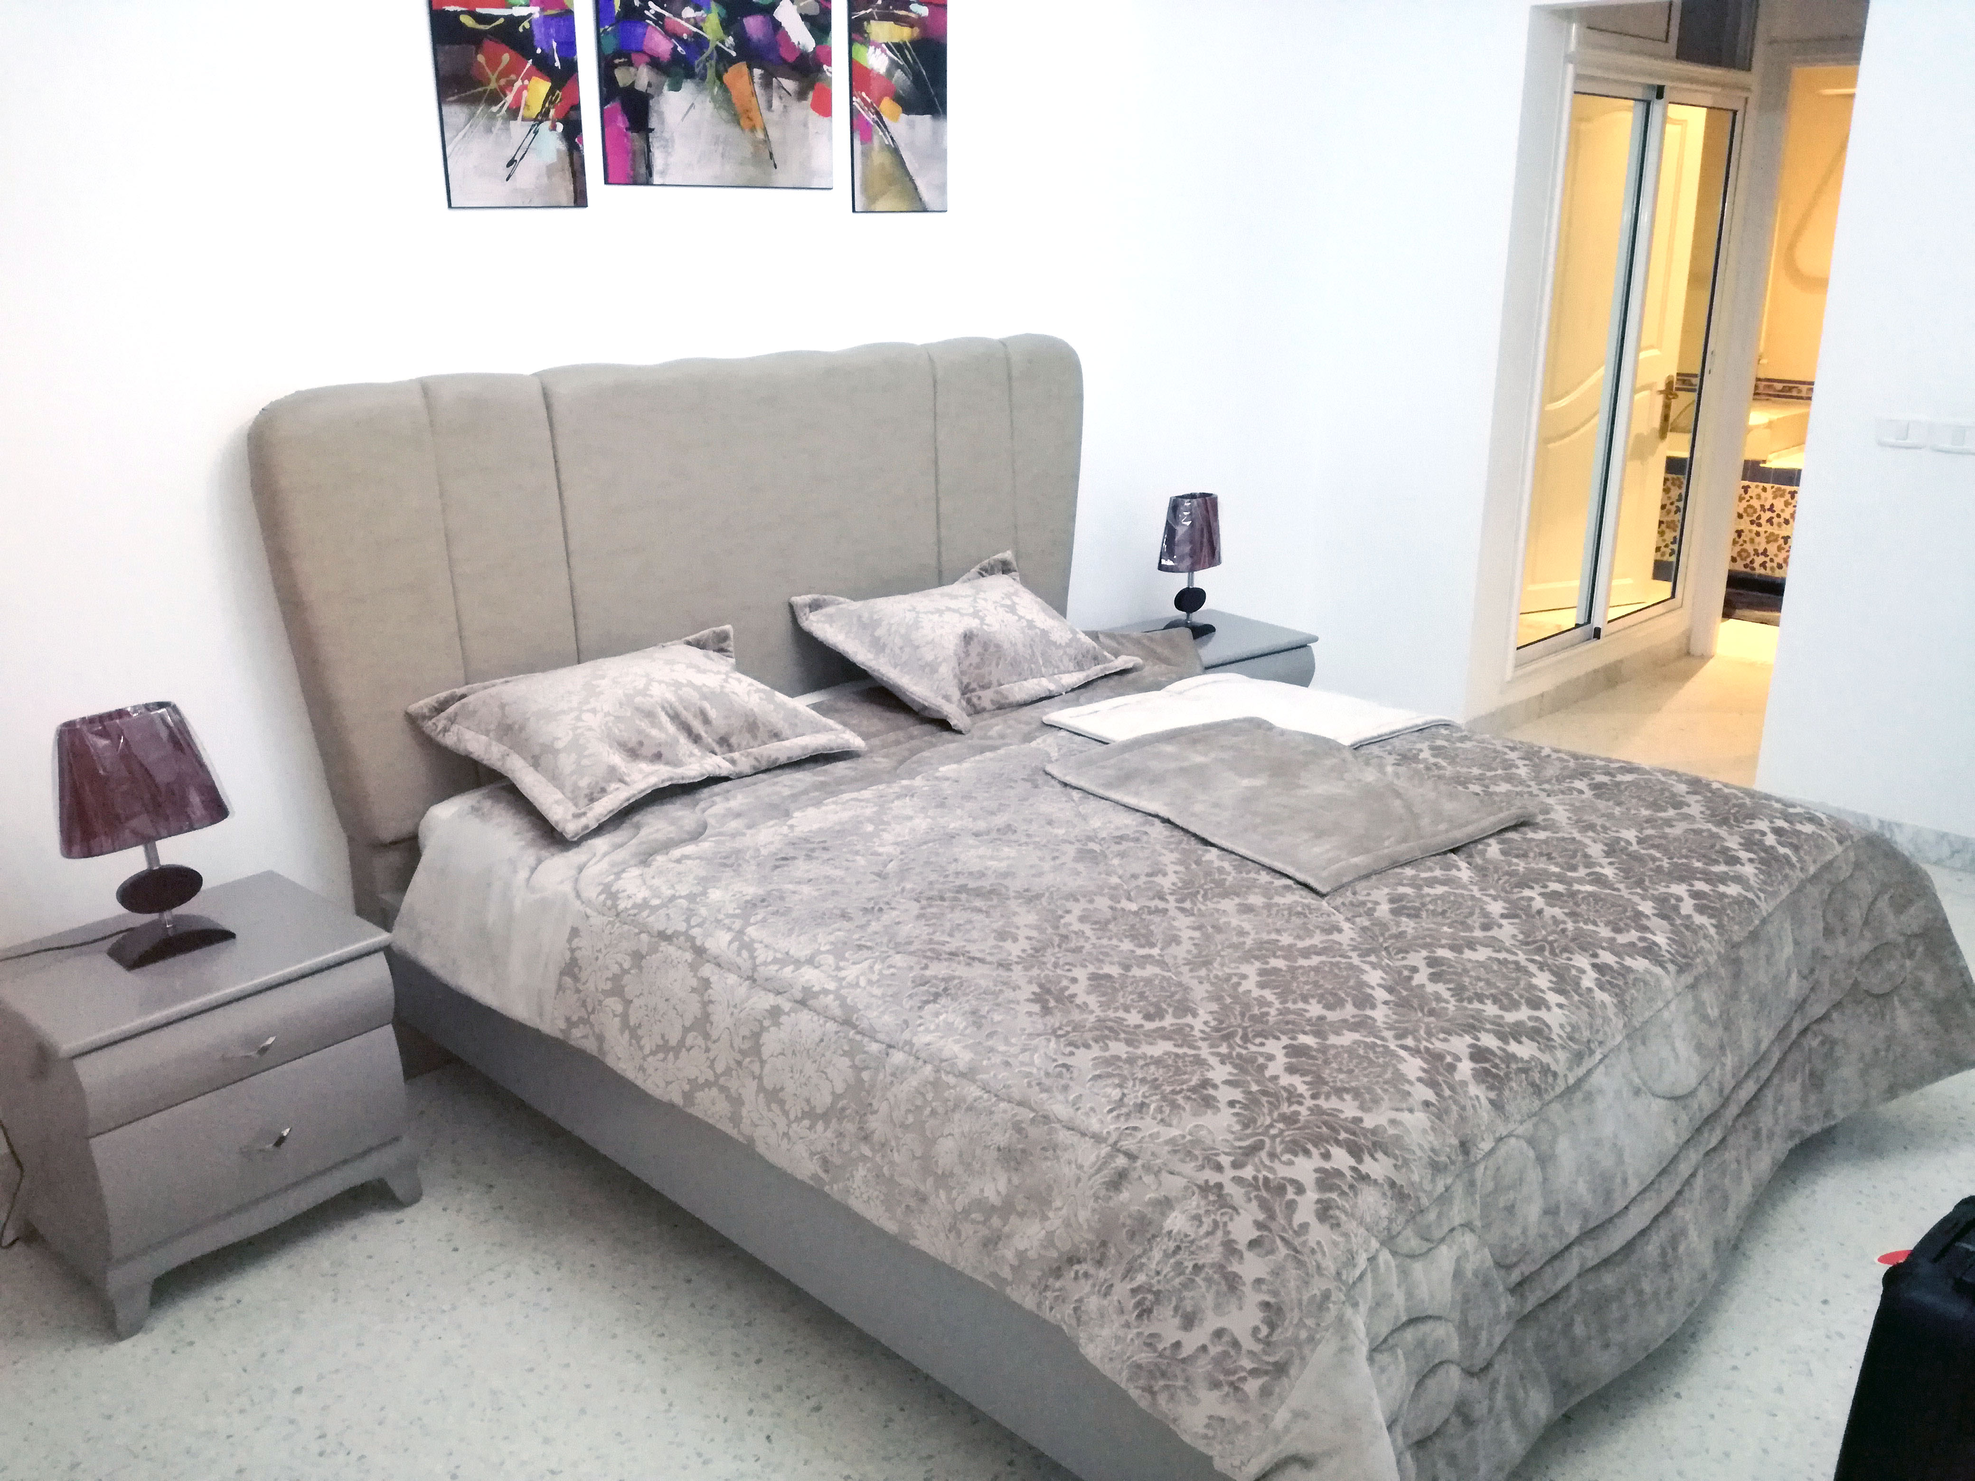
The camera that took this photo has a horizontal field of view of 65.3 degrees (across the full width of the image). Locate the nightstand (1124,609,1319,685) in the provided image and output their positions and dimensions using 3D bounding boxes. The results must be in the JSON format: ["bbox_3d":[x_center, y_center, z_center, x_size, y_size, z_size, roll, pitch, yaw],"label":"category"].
[{"bbox_3d":[0.641,-0.063,4.547,0.500,0.496,0.440,-15,22,-37],"label":"nightstand"}]

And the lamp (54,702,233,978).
[{"bbox_3d":[-1.338,0.150,2.465,0.140,0.400,0.250,16,24,41],"label":"lamp"}]

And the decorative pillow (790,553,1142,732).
[{"bbox_3d":[-0.010,-0.257,3.486,0.470,0.165,0.700,40,36,23],"label":"decorative pillow"}]

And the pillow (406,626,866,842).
[{"bbox_3d":[-0.637,-0.045,2.920,0.460,0.165,0.700,38,36,28],"label":"pillow"}]

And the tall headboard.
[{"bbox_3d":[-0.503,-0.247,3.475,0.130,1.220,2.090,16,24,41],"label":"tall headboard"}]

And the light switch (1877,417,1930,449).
[{"bbox_3d":[2.332,-0.784,3.928,0.122,0.078,0.014,16,24,41],"label":"light switch"}]

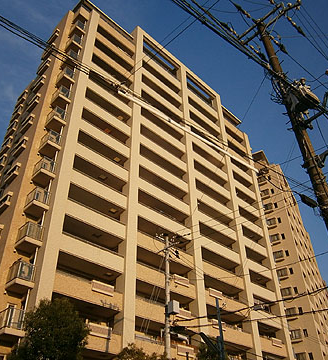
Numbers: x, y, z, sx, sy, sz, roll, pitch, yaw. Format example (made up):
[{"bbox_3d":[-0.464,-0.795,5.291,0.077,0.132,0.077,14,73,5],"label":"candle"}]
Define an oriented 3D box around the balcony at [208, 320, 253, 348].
[{"bbox_3d":[6.022,15.301,35.028,1.600,1.500,7.370,-32,-47,33],"label":"balcony"}]

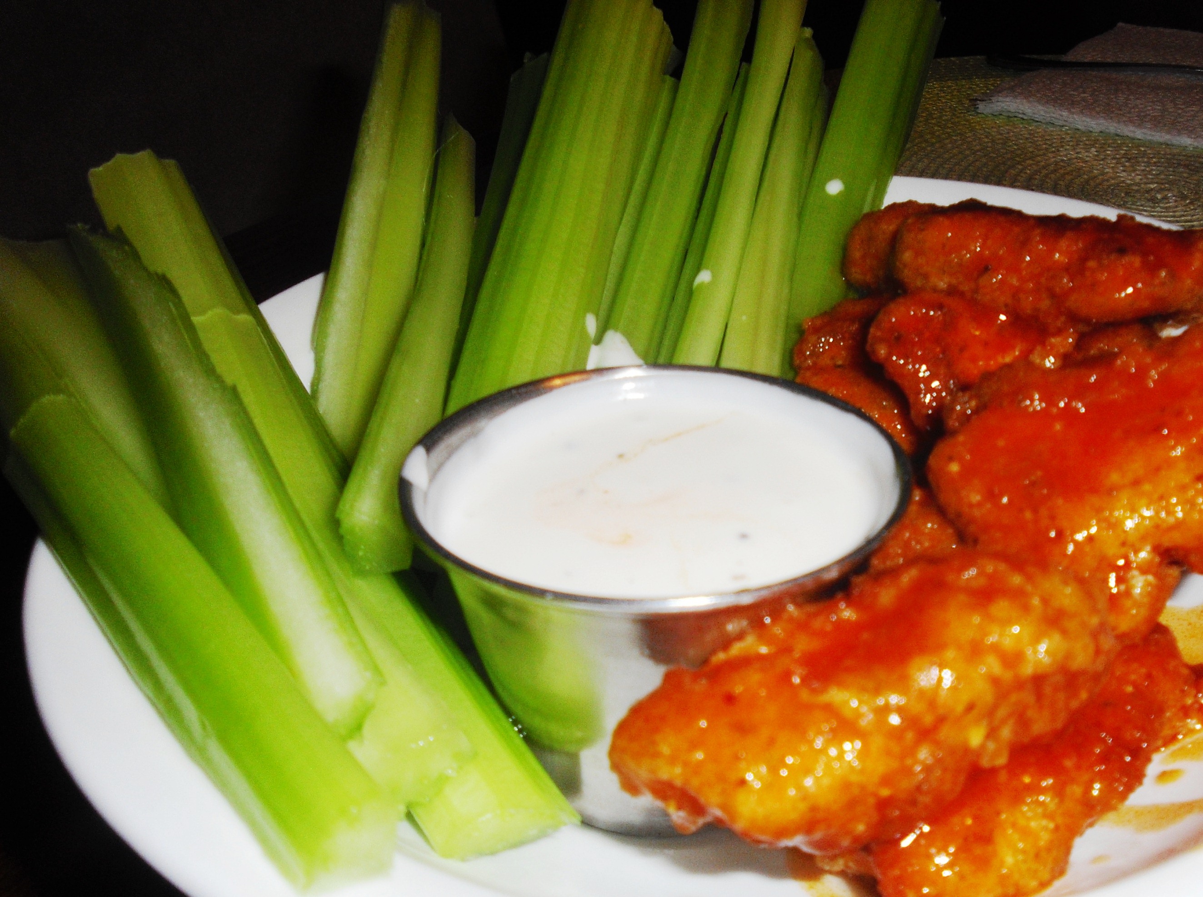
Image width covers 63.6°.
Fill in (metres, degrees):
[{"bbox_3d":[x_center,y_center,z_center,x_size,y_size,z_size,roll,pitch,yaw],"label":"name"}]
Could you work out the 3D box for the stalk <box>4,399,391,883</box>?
[{"bbox_3d":[-0.064,0.024,0.145,0.099,0.011,0.013,38,30,31],"label":"stalk"}]

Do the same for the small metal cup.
[{"bbox_3d":[0.007,0.022,0.133,0.062,0.045,0.062,-2,27,1],"label":"small metal cup"}]

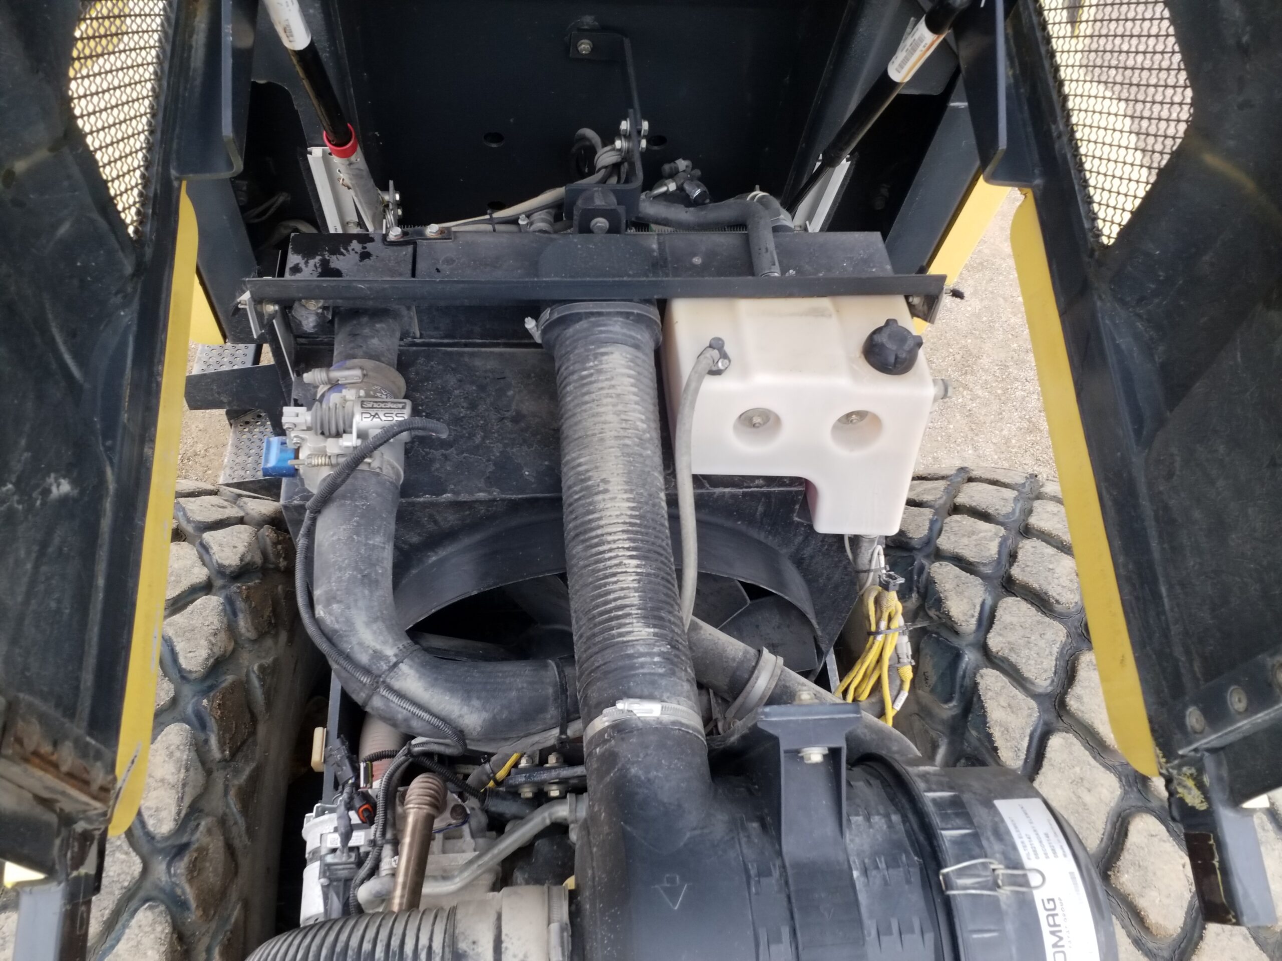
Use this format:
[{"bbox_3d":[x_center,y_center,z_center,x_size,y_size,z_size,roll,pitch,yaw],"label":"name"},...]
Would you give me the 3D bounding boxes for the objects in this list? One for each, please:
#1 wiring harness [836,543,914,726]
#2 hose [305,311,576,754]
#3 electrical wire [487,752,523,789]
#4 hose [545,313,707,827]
[{"bbox_3d":[0.322,0.212,1.380,0.100,0.270,0.080,-2,35,2],"label":"wiring harness"},{"bbox_3d":[-0.215,0.050,1.180,0.290,0.160,0.530,0,63,0],"label":"hose"},{"bbox_3d":[-0.173,0.371,1.270,0.012,0.012,0.055,42,102,12],"label":"electrical wire"},{"bbox_3d":[-0.020,0.060,1.105,0.138,0.140,0.590,-5,60,-3],"label":"hose"}]

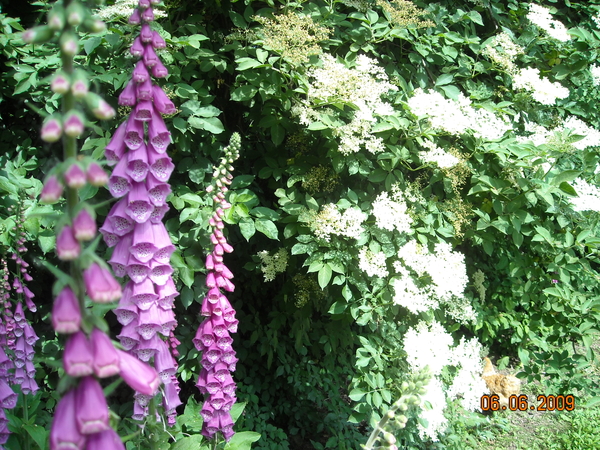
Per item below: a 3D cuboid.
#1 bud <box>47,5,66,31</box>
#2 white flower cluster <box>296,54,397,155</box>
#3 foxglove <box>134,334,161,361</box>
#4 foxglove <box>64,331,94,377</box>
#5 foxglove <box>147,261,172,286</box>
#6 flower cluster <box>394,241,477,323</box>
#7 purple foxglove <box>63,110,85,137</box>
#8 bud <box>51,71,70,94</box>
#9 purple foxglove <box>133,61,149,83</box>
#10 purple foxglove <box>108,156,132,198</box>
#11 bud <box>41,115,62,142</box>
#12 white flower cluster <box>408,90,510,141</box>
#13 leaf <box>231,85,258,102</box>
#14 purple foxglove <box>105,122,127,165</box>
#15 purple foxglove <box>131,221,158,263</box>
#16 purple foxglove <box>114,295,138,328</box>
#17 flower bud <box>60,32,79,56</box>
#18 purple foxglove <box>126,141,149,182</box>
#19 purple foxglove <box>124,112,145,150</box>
[{"bbox_3d":[-0.175,-0.149,0.435,0.015,0.018,0.016,0,14,-18],"label":"bud"},{"bbox_3d":[0.123,-0.318,1.600,0.260,0.255,0.150,1,7,6],"label":"white flower cluster"},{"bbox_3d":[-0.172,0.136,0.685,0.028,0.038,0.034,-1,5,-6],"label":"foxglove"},{"bbox_3d":[-0.162,0.094,0.445,0.022,0.034,0.026,-2,7,-17],"label":"foxglove"},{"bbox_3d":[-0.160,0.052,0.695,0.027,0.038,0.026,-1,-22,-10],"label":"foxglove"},{"bbox_3d":[0.385,0.163,1.750,0.235,0.230,0.110,1,7,9],"label":"flower cluster"},{"bbox_3d":[-0.157,-0.070,0.420,0.013,0.018,0.013,0,-20,-5],"label":"purple foxglove"},{"bbox_3d":[-0.166,-0.099,0.420,0.013,0.018,0.013,-1,-25,-15],"label":"bud"},{"bbox_3d":[-0.181,-0.175,0.690,0.017,0.026,0.016,2,-22,20],"label":"purple foxglove"},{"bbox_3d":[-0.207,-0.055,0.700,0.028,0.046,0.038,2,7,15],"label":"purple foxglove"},{"bbox_3d":[-0.174,-0.068,0.425,0.013,0.018,0.013,1,-20,15],"label":"bud"},{"bbox_3d":[0.457,-0.319,1.750,0.300,0.150,0.130,1,7,9],"label":"white flower cluster"},{"bbox_3d":[-0.155,-0.368,1.700,0.082,0.012,0.050,-20,41,-10],"label":"leaf"},{"bbox_3d":[-0.213,-0.094,0.700,0.021,0.046,0.021,27,-11,-34],"label":"purple foxglove"},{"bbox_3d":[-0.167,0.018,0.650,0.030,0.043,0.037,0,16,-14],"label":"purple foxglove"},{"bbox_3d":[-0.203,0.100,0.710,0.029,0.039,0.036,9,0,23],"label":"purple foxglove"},{"bbox_3d":[-0.171,-0.134,0.450,0.013,0.018,0.017,-2,7,-14],"label":"flower bud"},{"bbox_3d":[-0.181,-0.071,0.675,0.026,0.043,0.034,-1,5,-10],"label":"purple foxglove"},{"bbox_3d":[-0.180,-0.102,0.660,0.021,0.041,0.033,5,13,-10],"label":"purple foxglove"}]

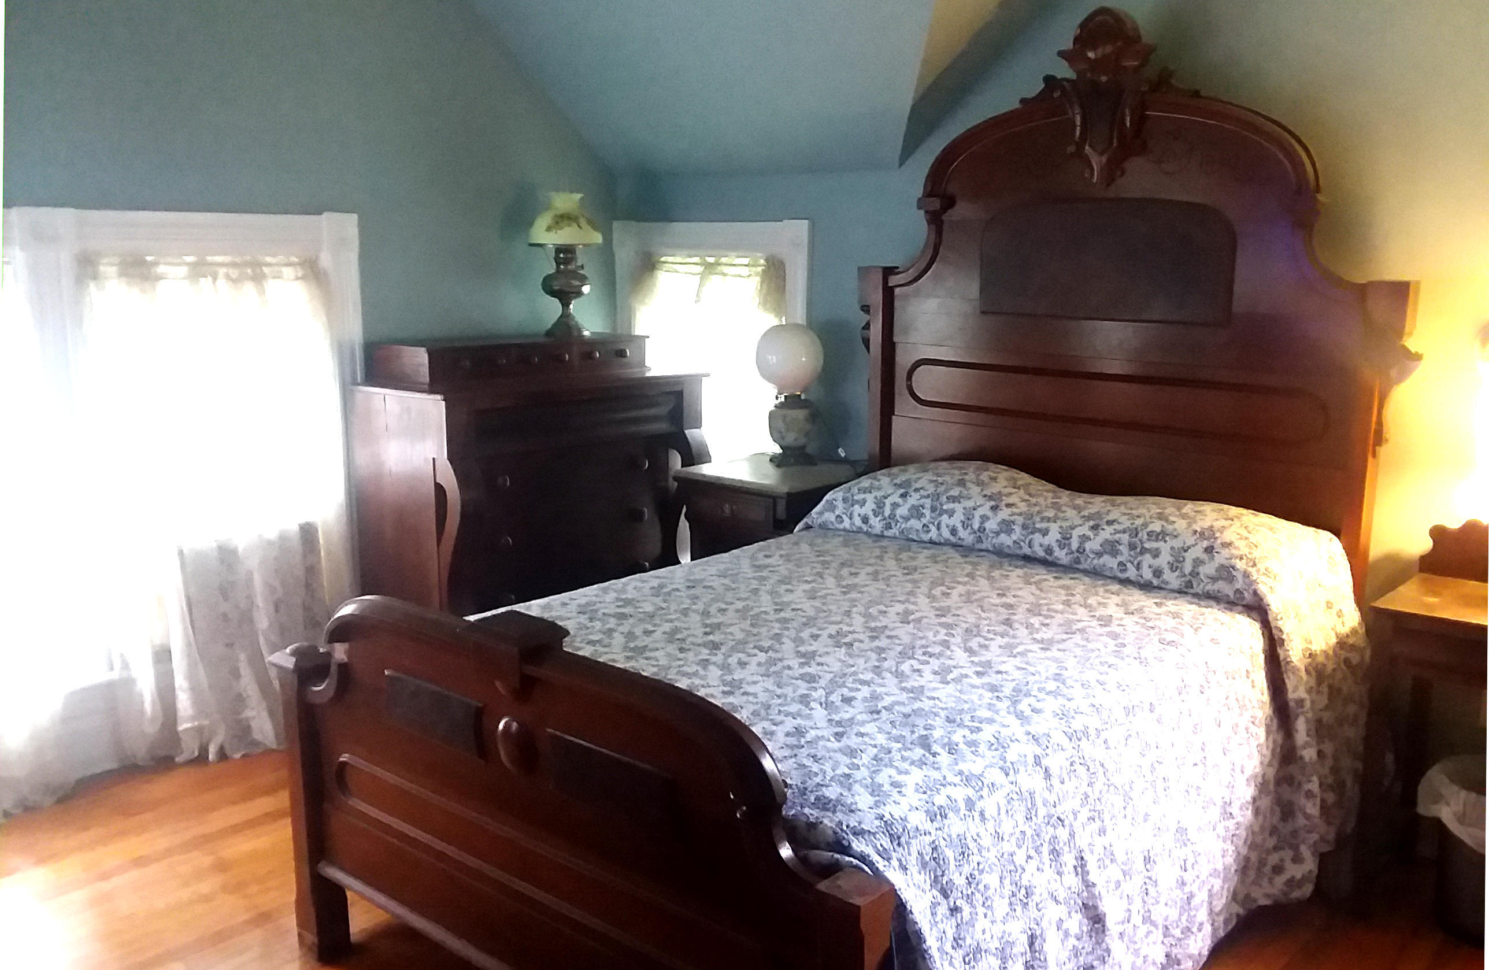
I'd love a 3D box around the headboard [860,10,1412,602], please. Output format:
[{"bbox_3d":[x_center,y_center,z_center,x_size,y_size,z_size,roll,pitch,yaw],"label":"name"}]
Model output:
[{"bbox_3d":[1.008,-0.241,3.569,1.603,2.124,0.163,10,14,38],"label":"headboard"}]

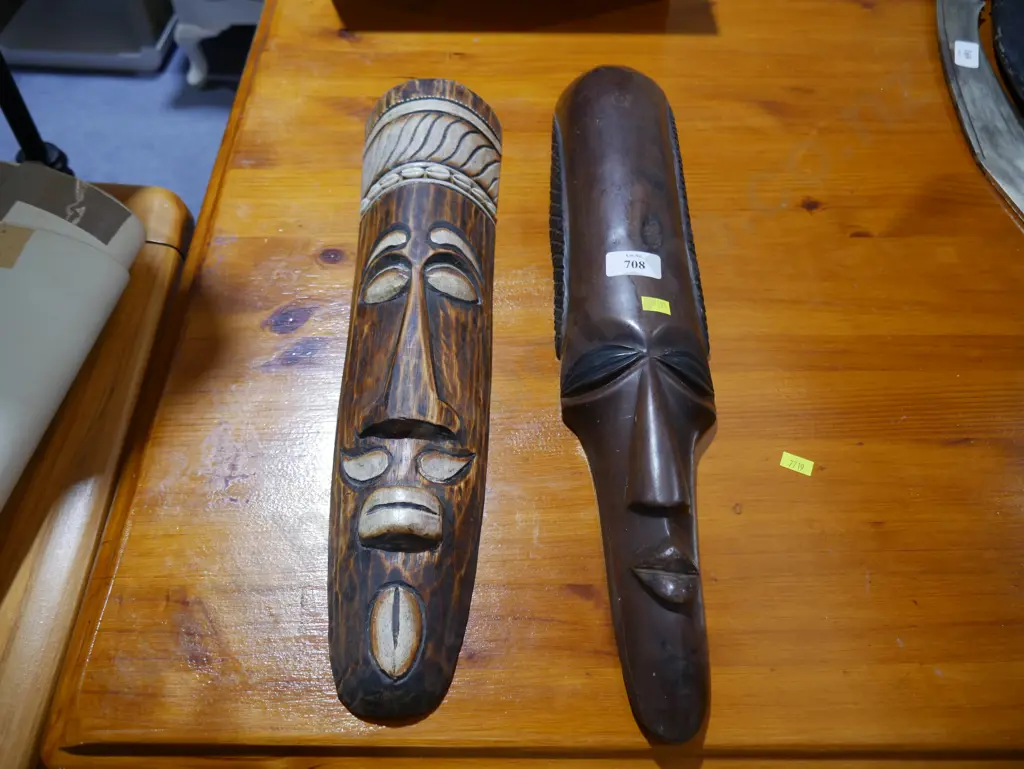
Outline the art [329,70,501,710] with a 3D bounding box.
[{"bbox_3d":[-0.070,-0.035,0.609,0.125,0.062,0.527,0,56,0],"label":"art"}]

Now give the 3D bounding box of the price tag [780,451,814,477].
[{"bbox_3d":[0.201,0.056,0.585,0.022,0.001,0.012,19,58,12],"label":"price tag"}]

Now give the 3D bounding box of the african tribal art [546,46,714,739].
[{"bbox_3d":[0.093,-0.047,0.603,0.118,0.086,0.570,0,56,0],"label":"african tribal art"}]

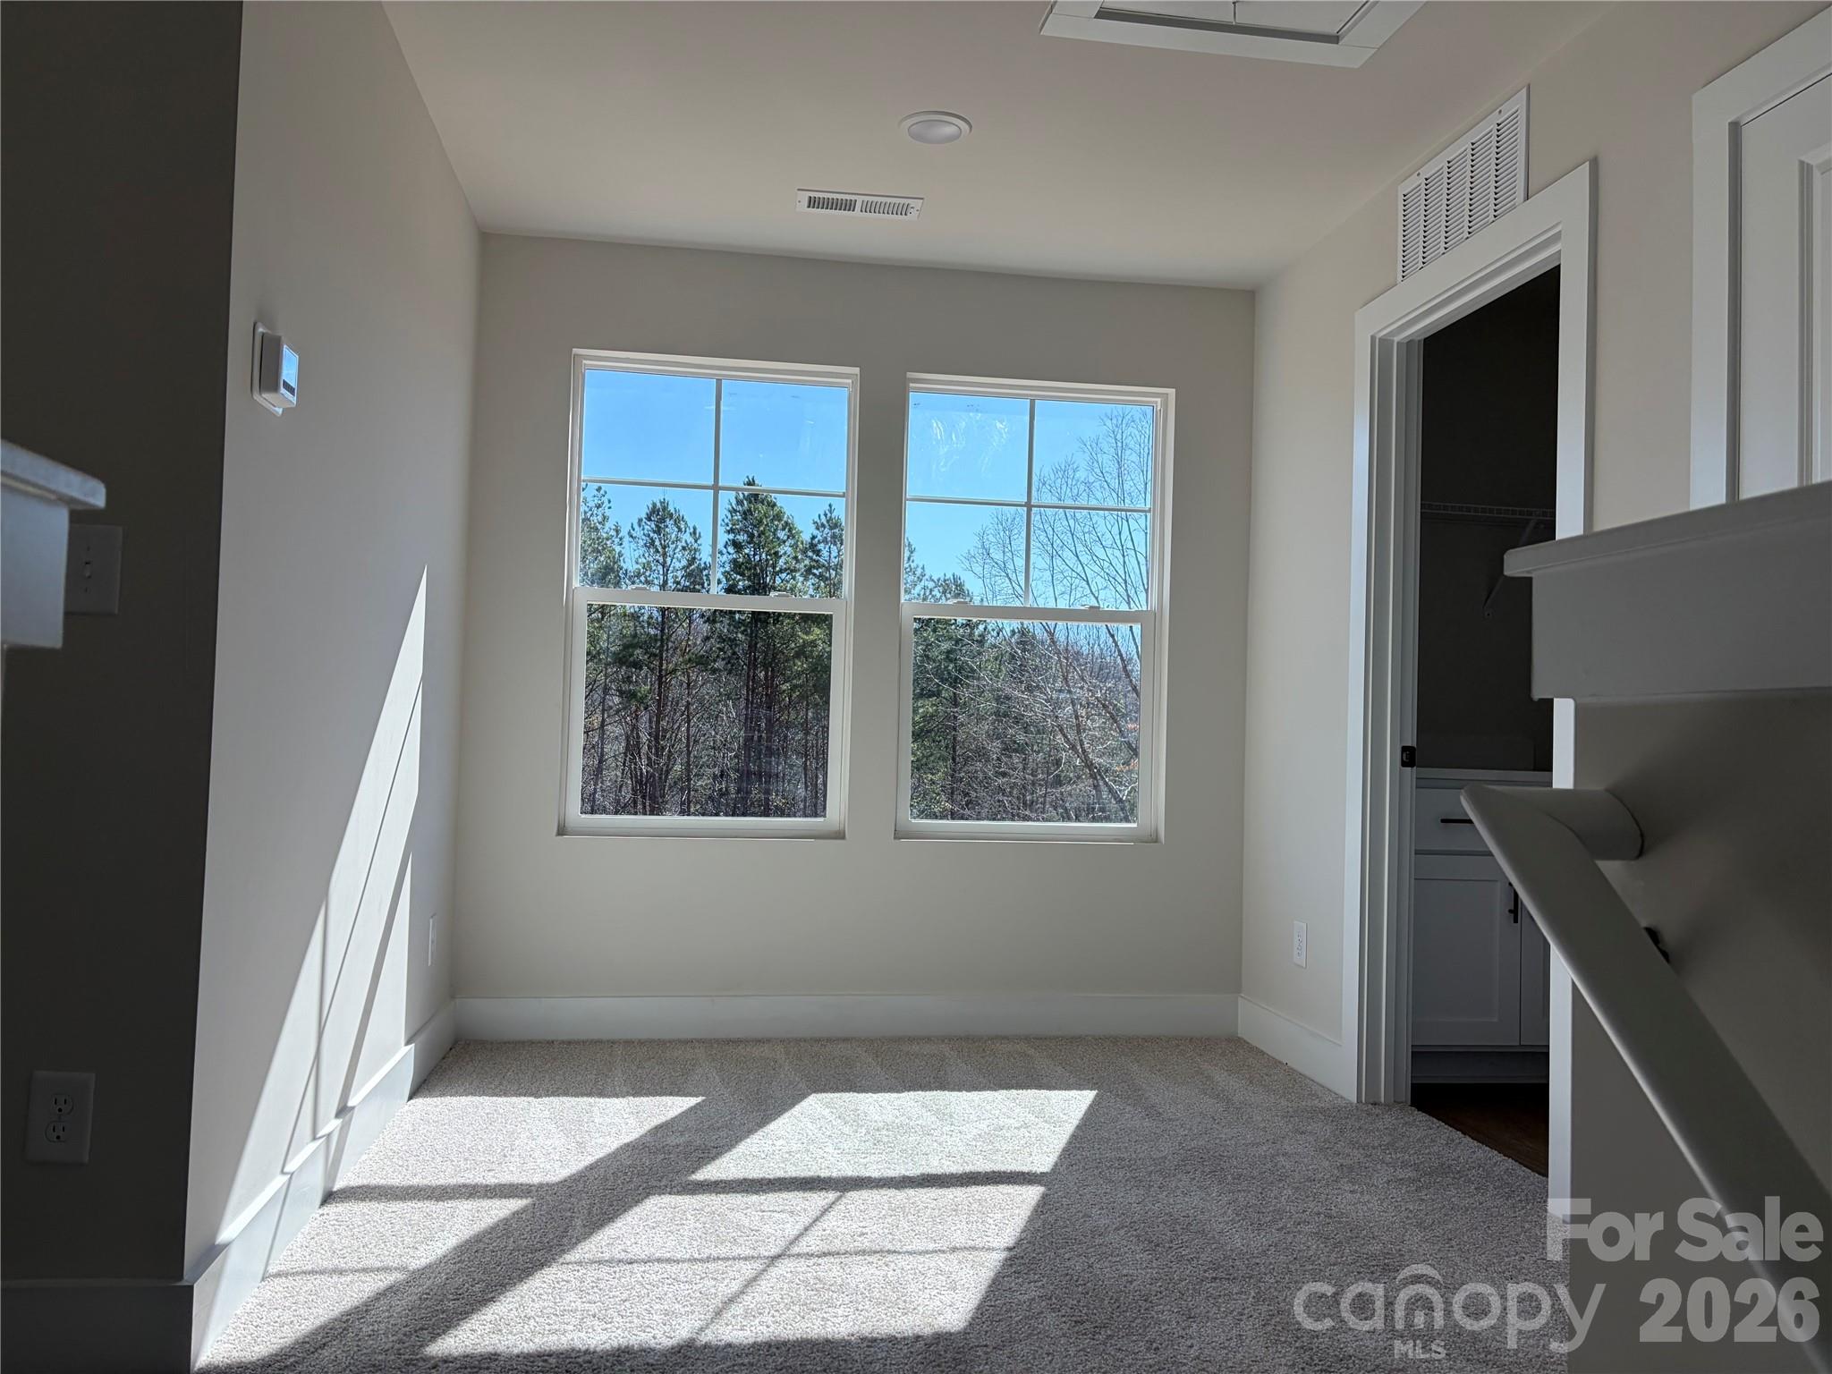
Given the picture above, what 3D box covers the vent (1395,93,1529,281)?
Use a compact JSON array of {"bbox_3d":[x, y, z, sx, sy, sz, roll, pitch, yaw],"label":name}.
[{"bbox_3d":[1.299,-1.175,3.288,0.015,0.266,0.560,2,-2,-9],"label":"vent"}]

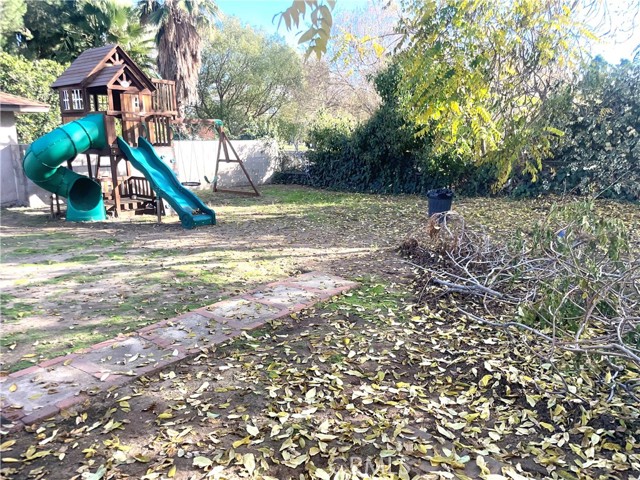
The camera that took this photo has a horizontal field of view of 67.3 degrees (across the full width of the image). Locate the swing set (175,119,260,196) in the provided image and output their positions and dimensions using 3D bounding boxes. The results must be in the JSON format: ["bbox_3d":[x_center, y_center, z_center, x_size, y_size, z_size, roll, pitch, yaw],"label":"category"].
[{"bbox_3d":[-3.537,-2.296,13.430,2.050,2.230,3.100,10,15,39],"label":"swing set"}]

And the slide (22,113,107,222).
[{"bbox_3d":[-5.185,-1.502,9.917,1.380,2.100,1.780,-11,16,-42],"label":"slide"}]

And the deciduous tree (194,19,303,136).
[{"bbox_3d":[-3.750,-7.482,24.492,5.700,7.900,5.500,0,12,0],"label":"deciduous tree"}]

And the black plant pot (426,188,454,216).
[{"bbox_3d":[2.400,-0.722,9.675,0.530,0.670,0.530,0,12,0],"label":"black plant pot"}]

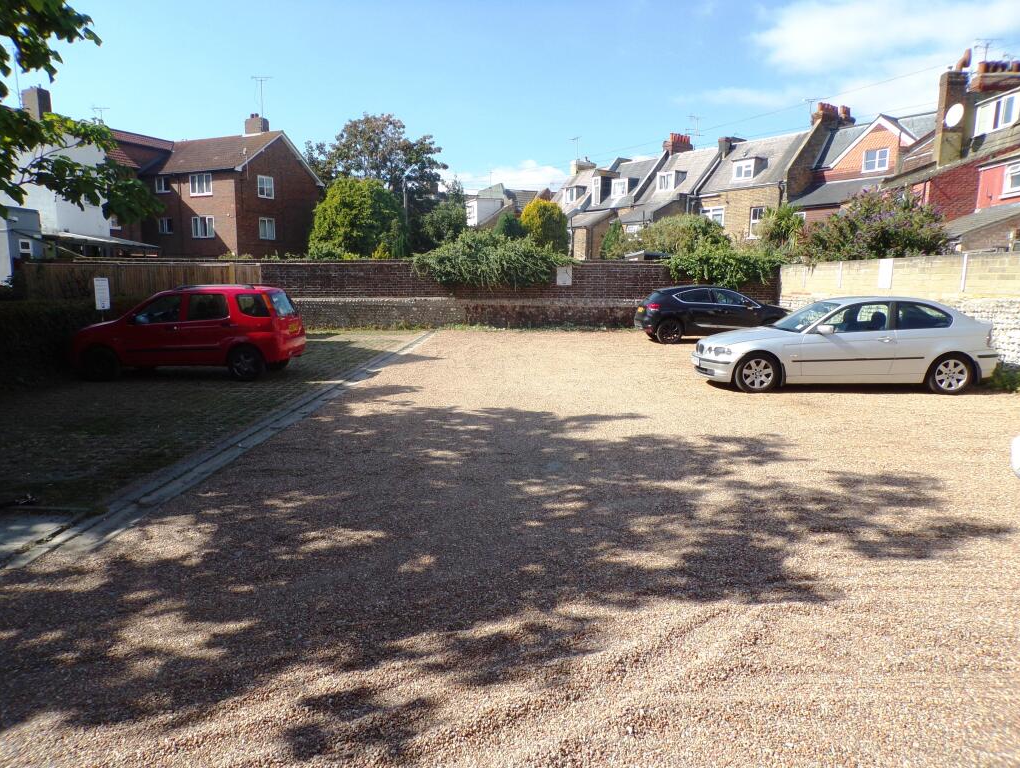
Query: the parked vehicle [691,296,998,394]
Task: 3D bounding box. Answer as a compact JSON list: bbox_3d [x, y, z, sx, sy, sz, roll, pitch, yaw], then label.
[{"bbox_3d":[5.100,-0.655,11.100,4.262,1.408,1.751,1,8,5],"label":"parked vehicle"}]

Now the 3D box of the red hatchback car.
[{"bbox_3d":[-5.380,-0.910,12.050,3.750,1.580,1.620,0,8,2],"label":"red hatchback car"}]

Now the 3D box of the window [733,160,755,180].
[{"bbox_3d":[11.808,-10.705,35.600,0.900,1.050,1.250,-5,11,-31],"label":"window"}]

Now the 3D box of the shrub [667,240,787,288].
[{"bbox_3d":[6.196,-3.365,20.428,3.400,1.500,1.300,0,8,0],"label":"shrub"}]

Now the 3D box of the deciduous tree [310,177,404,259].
[{"bbox_3d":[-6.221,-5.733,28.973,3.800,5.300,3.600,0,8,0],"label":"deciduous tree"}]

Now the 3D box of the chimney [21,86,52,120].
[{"bbox_3d":[-26.315,-15.522,39.500,1.450,1.950,0.750,5,10,26],"label":"chimney"}]

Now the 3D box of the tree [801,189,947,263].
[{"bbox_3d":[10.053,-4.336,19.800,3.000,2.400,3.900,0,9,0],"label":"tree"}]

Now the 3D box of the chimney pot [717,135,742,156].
[{"bbox_3d":[10.768,-11.495,34.618,1.200,1.100,0.600,-6,10,-36],"label":"chimney pot"}]

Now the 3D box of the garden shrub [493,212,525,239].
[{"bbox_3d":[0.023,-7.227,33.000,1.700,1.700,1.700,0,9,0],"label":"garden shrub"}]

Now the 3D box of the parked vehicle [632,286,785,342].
[{"bbox_3d":[5.548,-1.935,19.355,4.275,1.530,1.830,0,9,-2],"label":"parked vehicle"}]

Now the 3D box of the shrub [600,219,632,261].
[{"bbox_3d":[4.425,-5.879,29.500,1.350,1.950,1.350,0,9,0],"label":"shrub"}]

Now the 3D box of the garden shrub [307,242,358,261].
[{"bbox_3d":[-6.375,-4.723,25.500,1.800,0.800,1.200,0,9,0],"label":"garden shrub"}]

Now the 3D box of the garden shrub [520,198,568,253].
[{"bbox_3d":[1.324,-5.215,27.533,1.900,4.000,1.900,0,8,0],"label":"garden shrub"}]

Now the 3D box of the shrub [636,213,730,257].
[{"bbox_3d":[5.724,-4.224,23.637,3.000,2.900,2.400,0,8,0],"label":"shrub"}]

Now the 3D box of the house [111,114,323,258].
[{"bbox_3d":[-21.263,-11.925,49.542,12.800,12.500,9.500,4,9,23],"label":"house"}]

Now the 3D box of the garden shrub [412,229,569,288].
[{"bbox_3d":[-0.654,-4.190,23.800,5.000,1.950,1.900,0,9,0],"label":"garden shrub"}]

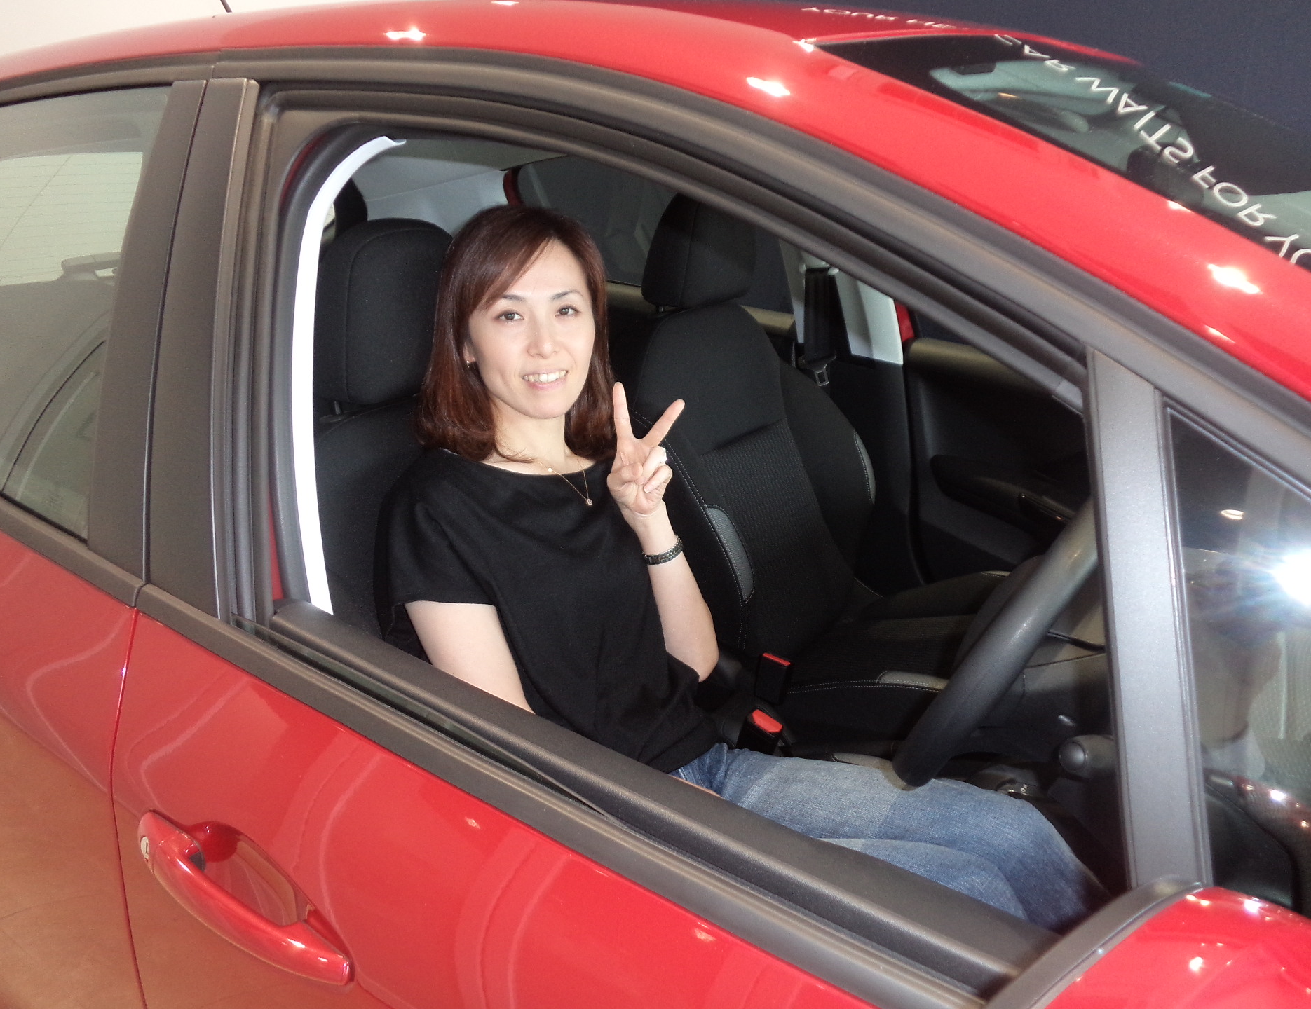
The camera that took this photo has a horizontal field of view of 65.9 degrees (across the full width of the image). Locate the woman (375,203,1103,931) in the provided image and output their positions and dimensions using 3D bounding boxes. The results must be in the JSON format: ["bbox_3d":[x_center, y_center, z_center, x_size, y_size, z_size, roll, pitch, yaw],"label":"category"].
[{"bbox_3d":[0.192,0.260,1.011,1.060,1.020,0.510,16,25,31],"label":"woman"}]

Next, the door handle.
[{"bbox_3d":[-0.294,0.278,0.696,0.225,0.047,0.052,16,25,31],"label":"door handle"}]

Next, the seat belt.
[{"bbox_3d":[0.321,-0.342,1.951,0.065,0.235,0.045,16,25,31],"label":"seat belt"}]

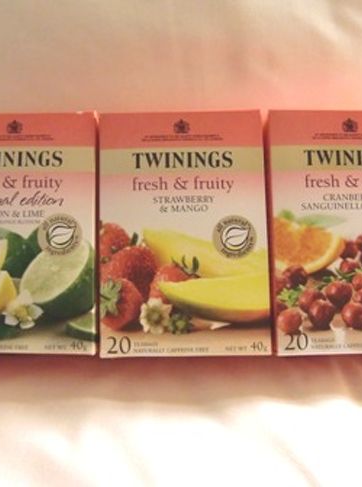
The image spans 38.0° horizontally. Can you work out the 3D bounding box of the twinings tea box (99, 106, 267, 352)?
[{"bbox_3d":[0.002,-0.002,0.310,0.087,0.130,0.066,-1,-7,1],"label":"twinings tea box"}]

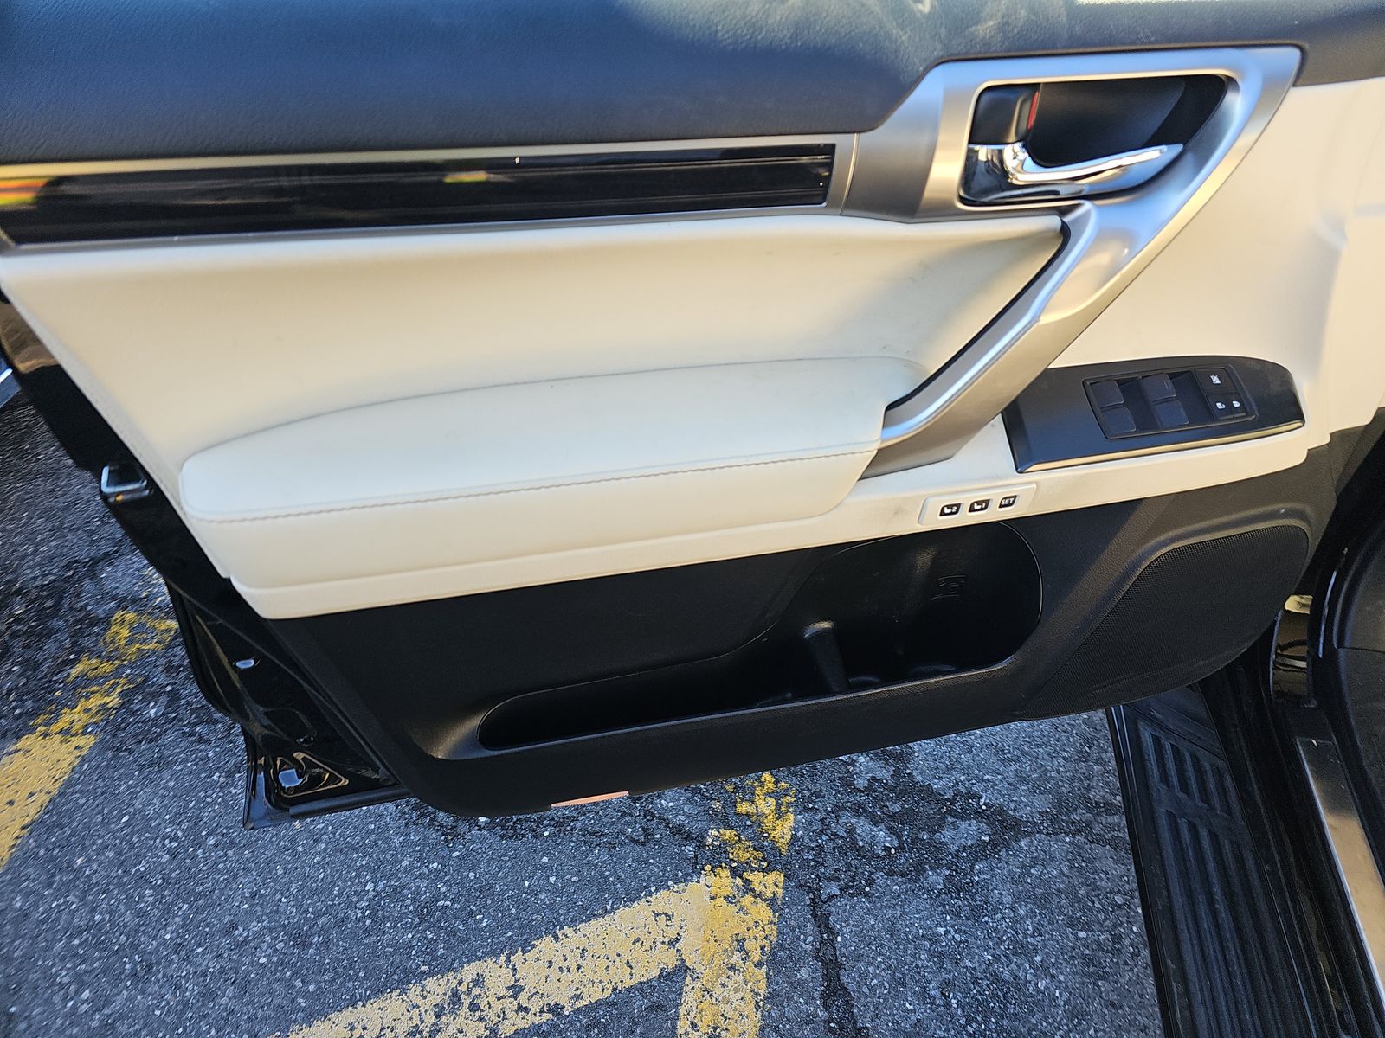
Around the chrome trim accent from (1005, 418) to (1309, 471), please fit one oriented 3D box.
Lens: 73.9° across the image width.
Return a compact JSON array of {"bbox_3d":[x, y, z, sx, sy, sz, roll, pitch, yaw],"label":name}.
[{"bbox_3d":[0.378,-0.060,0.733,0.263,0.010,0.013,-9,45,-12],"label":"chrome trim accent"}]

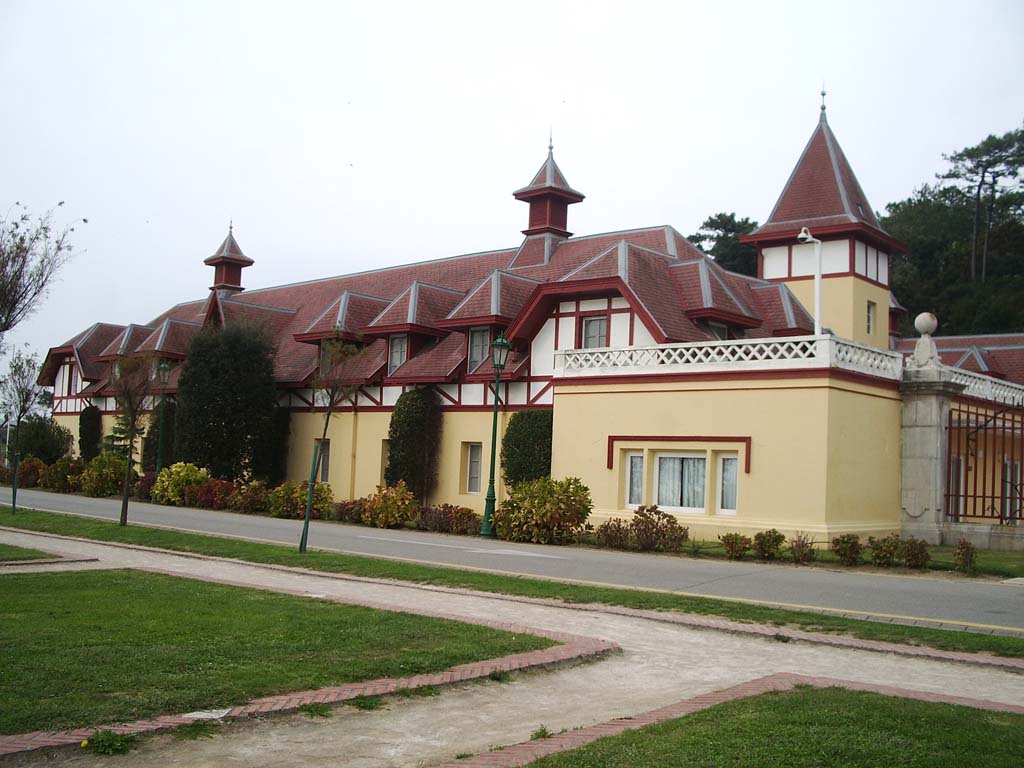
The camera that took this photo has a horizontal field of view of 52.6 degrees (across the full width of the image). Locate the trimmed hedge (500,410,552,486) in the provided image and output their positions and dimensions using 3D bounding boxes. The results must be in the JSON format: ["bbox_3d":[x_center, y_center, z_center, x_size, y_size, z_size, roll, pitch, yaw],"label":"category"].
[{"bbox_3d":[0.687,2.337,29.709,1.970,3.220,1.000,-2,-6,42],"label":"trimmed hedge"}]

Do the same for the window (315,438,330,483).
[{"bbox_3d":[-7.269,3.015,40.439,1.000,1.695,0.200,-2,-7,45],"label":"window"}]

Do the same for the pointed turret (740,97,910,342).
[{"bbox_3d":[13.911,-6.616,46.467,5.400,12.800,5.100,-2,-6,42],"label":"pointed turret"}]

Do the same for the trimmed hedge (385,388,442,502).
[{"bbox_3d":[-3.138,2.106,33.129,1.740,3.950,1.150,-2,-6,42],"label":"trimmed hedge"}]

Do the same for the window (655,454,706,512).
[{"bbox_3d":[4.488,2.594,27.283,1.813,1.597,0.140,-2,-7,45],"label":"window"}]

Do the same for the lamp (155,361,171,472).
[{"bbox_3d":[-11.806,1.518,34.839,0.460,4.781,0.460,-2,-7,45],"label":"lamp"}]

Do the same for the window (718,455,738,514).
[{"bbox_3d":[5.536,2.557,26.246,0.804,1.597,0.140,-2,-7,45],"label":"window"}]

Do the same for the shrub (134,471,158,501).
[{"bbox_3d":[-12.578,3.479,35.837,0.950,0.968,0.900,-2,-7,45],"label":"shrub"}]

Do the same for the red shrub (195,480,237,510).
[{"bbox_3d":[-9.012,3.346,31.582,1.350,0.864,1.050,-2,-7,45],"label":"red shrub"}]

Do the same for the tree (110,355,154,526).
[{"bbox_3d":[-8.326,1.220,22.716,0.950,3.720,0.950,-2,-6,42],"label":"tree"}]

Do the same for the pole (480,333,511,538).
[{"bbox_3d":[-0.371,1.110,23.001,0.440,4.550,0.440,3,-4,0],"label":"pole"}]

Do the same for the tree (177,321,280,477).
[{"bbox_3d":[-10.678,0.969,38.646,3.600,6.589,3.500,-2,-7,45],"label":"tree"}]

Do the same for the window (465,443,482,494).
[{"bbox_3d":[-1.080,2.655,32.329,0.850,1.620,0.150,-2,-6,42],"label":"window"}]

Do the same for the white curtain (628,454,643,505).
[{"bbox_3d":[3.335,2.484,26.889,0.500,1.300,0.100,-2,-6,42],"label":"white curtain"}]

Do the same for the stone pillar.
[{"bbox_3d":[10.608,1.091,26.142,1.200,5.840,1.200,-2,-6,42],"label":"stone pillar"}]

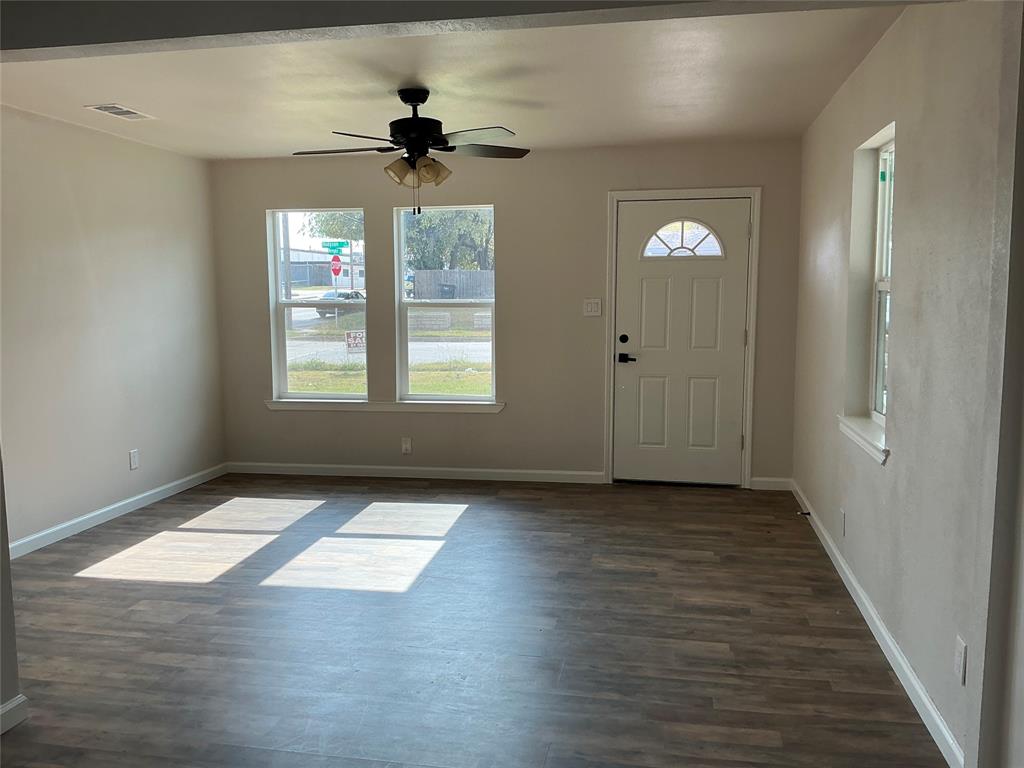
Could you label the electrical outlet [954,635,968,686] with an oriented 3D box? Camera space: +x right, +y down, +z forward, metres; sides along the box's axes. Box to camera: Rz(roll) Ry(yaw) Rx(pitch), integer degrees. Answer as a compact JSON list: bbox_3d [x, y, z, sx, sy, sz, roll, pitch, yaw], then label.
[{"bbox_3d":[1.307,0.804,2.416,0.009,0.117,0.072,1,7,11],"label":"electrical outlet"}]

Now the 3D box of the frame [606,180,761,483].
[{"bbox_3d":[1.199,-0.307,5.904,1.034,2.103,0.124,1,7,11],"label":"frame"}]

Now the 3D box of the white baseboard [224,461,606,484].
[{"bbox_3d":[-0.804,0.682,6.367,3.054,0.079,0.015,1,7,11],"label":"white baseboard"}]

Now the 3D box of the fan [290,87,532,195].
[{"bbox_3d":[-0.489,-1.238,4.226,1.309,0.516,1.309,1,7,11],"label":"fan"}]

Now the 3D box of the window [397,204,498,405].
[{"bbox_3d":[-0.487,-0.588,6.242,0.767,1.462,0.109,1,7,11],"label":"window"}]

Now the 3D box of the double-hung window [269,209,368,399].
[{"bbox_3d":[-1.477,-0.598,6.435,0.786,1.462,0.109,1,7,11],"label":"double-hung window"}]

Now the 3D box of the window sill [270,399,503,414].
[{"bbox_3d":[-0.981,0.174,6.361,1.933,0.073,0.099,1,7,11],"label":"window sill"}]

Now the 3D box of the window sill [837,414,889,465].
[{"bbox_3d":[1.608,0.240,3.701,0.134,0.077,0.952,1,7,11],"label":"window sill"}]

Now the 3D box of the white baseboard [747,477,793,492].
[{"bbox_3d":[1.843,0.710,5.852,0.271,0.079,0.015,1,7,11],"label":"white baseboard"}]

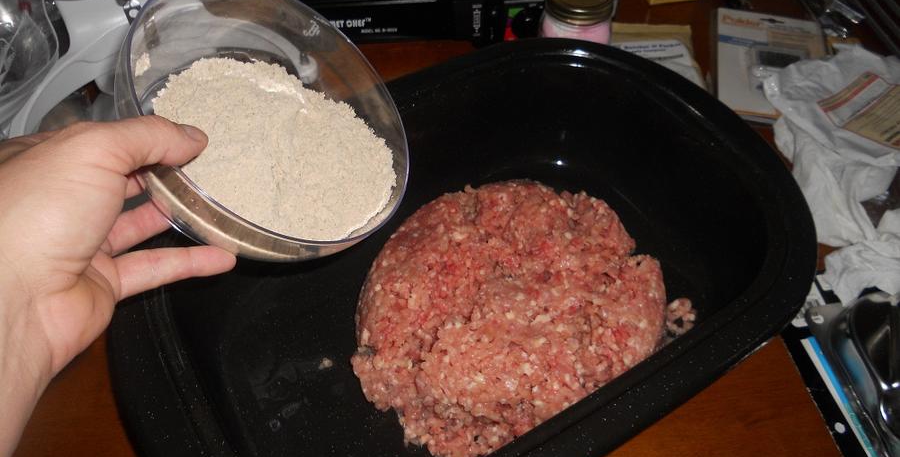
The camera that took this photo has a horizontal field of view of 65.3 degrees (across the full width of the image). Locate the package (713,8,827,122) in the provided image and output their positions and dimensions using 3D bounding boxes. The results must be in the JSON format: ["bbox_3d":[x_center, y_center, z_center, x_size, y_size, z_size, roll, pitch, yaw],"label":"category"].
[{"bbox_3d":[0.398,-0.204,0.865,0.133,0.027,0.205,11,51,9],"label":"package"}]

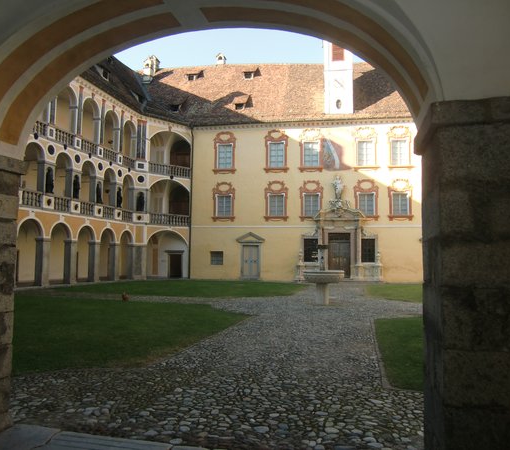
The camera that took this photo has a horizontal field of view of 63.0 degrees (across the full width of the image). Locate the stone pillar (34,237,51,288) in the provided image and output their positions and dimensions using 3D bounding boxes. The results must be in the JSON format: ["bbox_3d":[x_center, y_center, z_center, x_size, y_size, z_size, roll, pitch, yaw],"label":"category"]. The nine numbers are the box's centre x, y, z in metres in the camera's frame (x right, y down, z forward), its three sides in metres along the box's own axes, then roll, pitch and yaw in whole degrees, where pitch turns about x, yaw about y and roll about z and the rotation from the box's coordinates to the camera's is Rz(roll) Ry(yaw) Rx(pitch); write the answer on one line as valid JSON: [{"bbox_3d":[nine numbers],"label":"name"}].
[{"bbox_3d":[-12.309,2.175,24.179,0.580,2.900,0.700,-1,-5,16],"label":"stone pillar"}]

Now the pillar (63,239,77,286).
[{"bbox_3d":[-11.575,2.349,26.141,0.550,2.798,0.500,-1,-5,20],"label":"pillar"}]

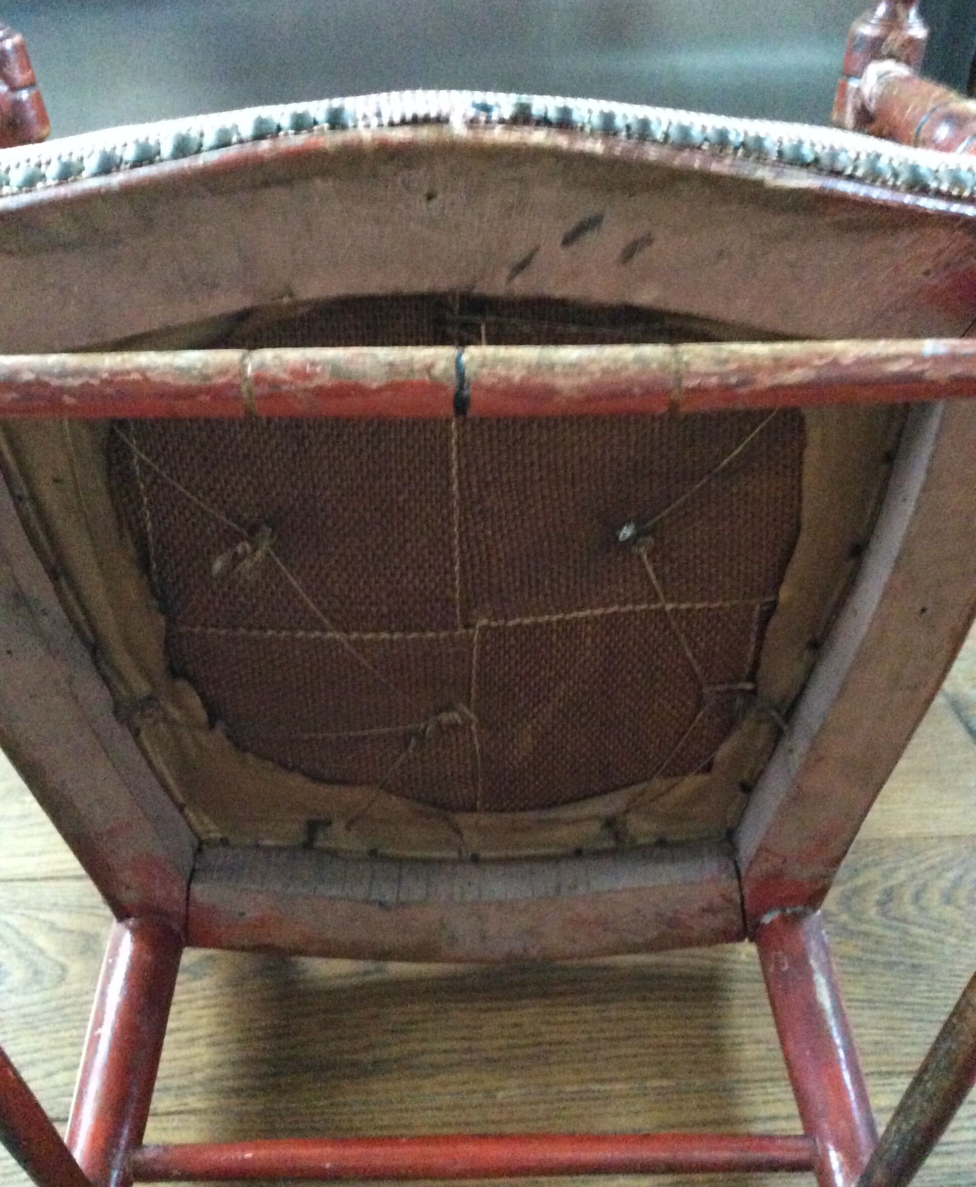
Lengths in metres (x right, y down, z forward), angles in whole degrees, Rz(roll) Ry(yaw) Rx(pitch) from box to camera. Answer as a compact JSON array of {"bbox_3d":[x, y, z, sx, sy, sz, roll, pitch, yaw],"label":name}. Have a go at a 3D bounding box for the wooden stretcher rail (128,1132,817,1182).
[{"bbox_3d":[-0.007,0.273,0.585,0.334,0.020,0.020,-1,31,0],"label":"wooden stretcher rail"}]

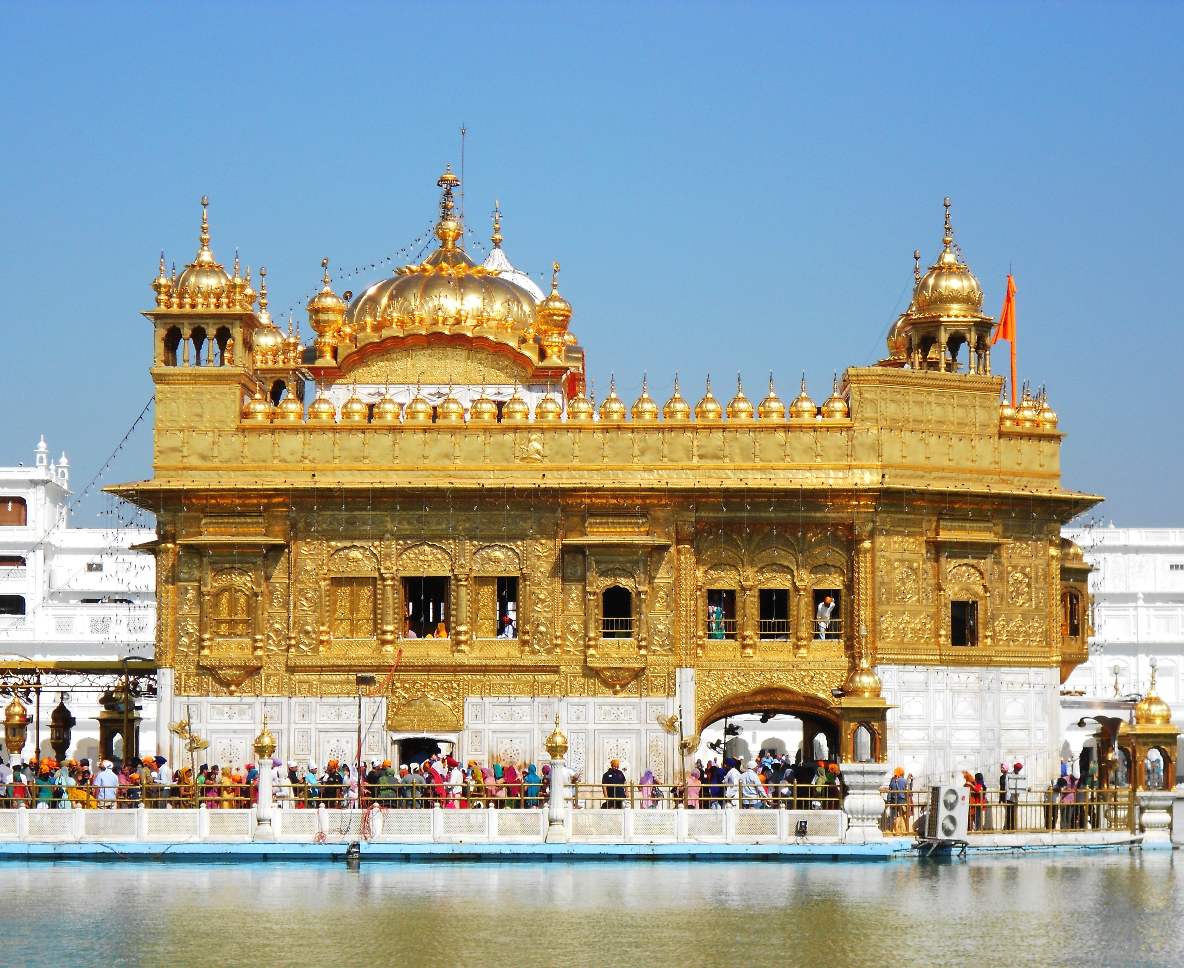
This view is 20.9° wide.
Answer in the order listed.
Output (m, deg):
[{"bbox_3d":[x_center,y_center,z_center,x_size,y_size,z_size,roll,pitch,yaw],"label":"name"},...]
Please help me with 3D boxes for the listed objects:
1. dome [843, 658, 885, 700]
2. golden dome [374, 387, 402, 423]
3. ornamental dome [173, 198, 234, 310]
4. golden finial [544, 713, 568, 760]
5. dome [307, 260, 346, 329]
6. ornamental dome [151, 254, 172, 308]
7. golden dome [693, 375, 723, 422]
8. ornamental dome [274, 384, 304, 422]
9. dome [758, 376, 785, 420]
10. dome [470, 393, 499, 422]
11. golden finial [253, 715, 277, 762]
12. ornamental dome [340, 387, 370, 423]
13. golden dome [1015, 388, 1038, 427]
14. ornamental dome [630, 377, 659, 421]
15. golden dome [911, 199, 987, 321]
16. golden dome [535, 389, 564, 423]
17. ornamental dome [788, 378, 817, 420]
[{"bbox_3d":[6.380,4.569,75.283,0.925,0.969,0.925,0,-5,1],"label":"dome"},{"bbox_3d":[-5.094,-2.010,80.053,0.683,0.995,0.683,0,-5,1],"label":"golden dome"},{"bbox_3d":[-9.195,-5.454,76.044,1.387,2.680,1.387,0,-5,1],"label":"ornamental dome"},{"bbox_3d":[-0.836,5.909,74.868,0.543,1.056,0.543,0,-5,1],"label":"golden finial"},{"bbox_3d":[-6.512,-4.647,78.587,0.949,1.769,0.949,0,-5,1],"label":"dome"},{"bbox_3d":[-10.751,-5.102,80.113,0.512,1.423,0.512,0,-5,1],"label":"ornamental dome"},{"bbox_3d":[2.718,-1.968,74.509,0.679,1.058,0.679,0,-5,2],"label":"golden dome"},{"bbox_3d":[-7.090,-1.947,75.027,0.653,0.997,0.612,0,-5,1],"label":"ornamental dome"},{"bbox_3d":[4.489,-2.144,79.964,0.675,1.176,0.675,0,-5,1],"label":"dome"},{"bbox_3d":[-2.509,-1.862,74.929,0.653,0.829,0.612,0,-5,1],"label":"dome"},{"bbox_3d":[-7.645,5.944,74.865,0.555,1.033,0.555,0,-5,1],"label":"golden finial"},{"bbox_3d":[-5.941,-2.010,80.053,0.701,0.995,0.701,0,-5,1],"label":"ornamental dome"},{"bbox_3d":[11.134,-1.974,82.057,0.565,1.090,0.565,0,-5,1],"label":"golden dome"},{"bbox_3d":[1.236,-1.996,74.866,0.653,1.101,0.612,0,-5,1],"label":"ornamental dome"},{"bbox_3d":[9.185,-5.744,82.275,1.973,3.160,1.973,0,-5,1],"label":"golden dome"},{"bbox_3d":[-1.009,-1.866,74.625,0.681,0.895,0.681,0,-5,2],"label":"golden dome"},{"bbox_3d":[4.904,-1.978,74.437,0.655,1.034,0.655,0,-5,2],"label":"ornamental dome"}]

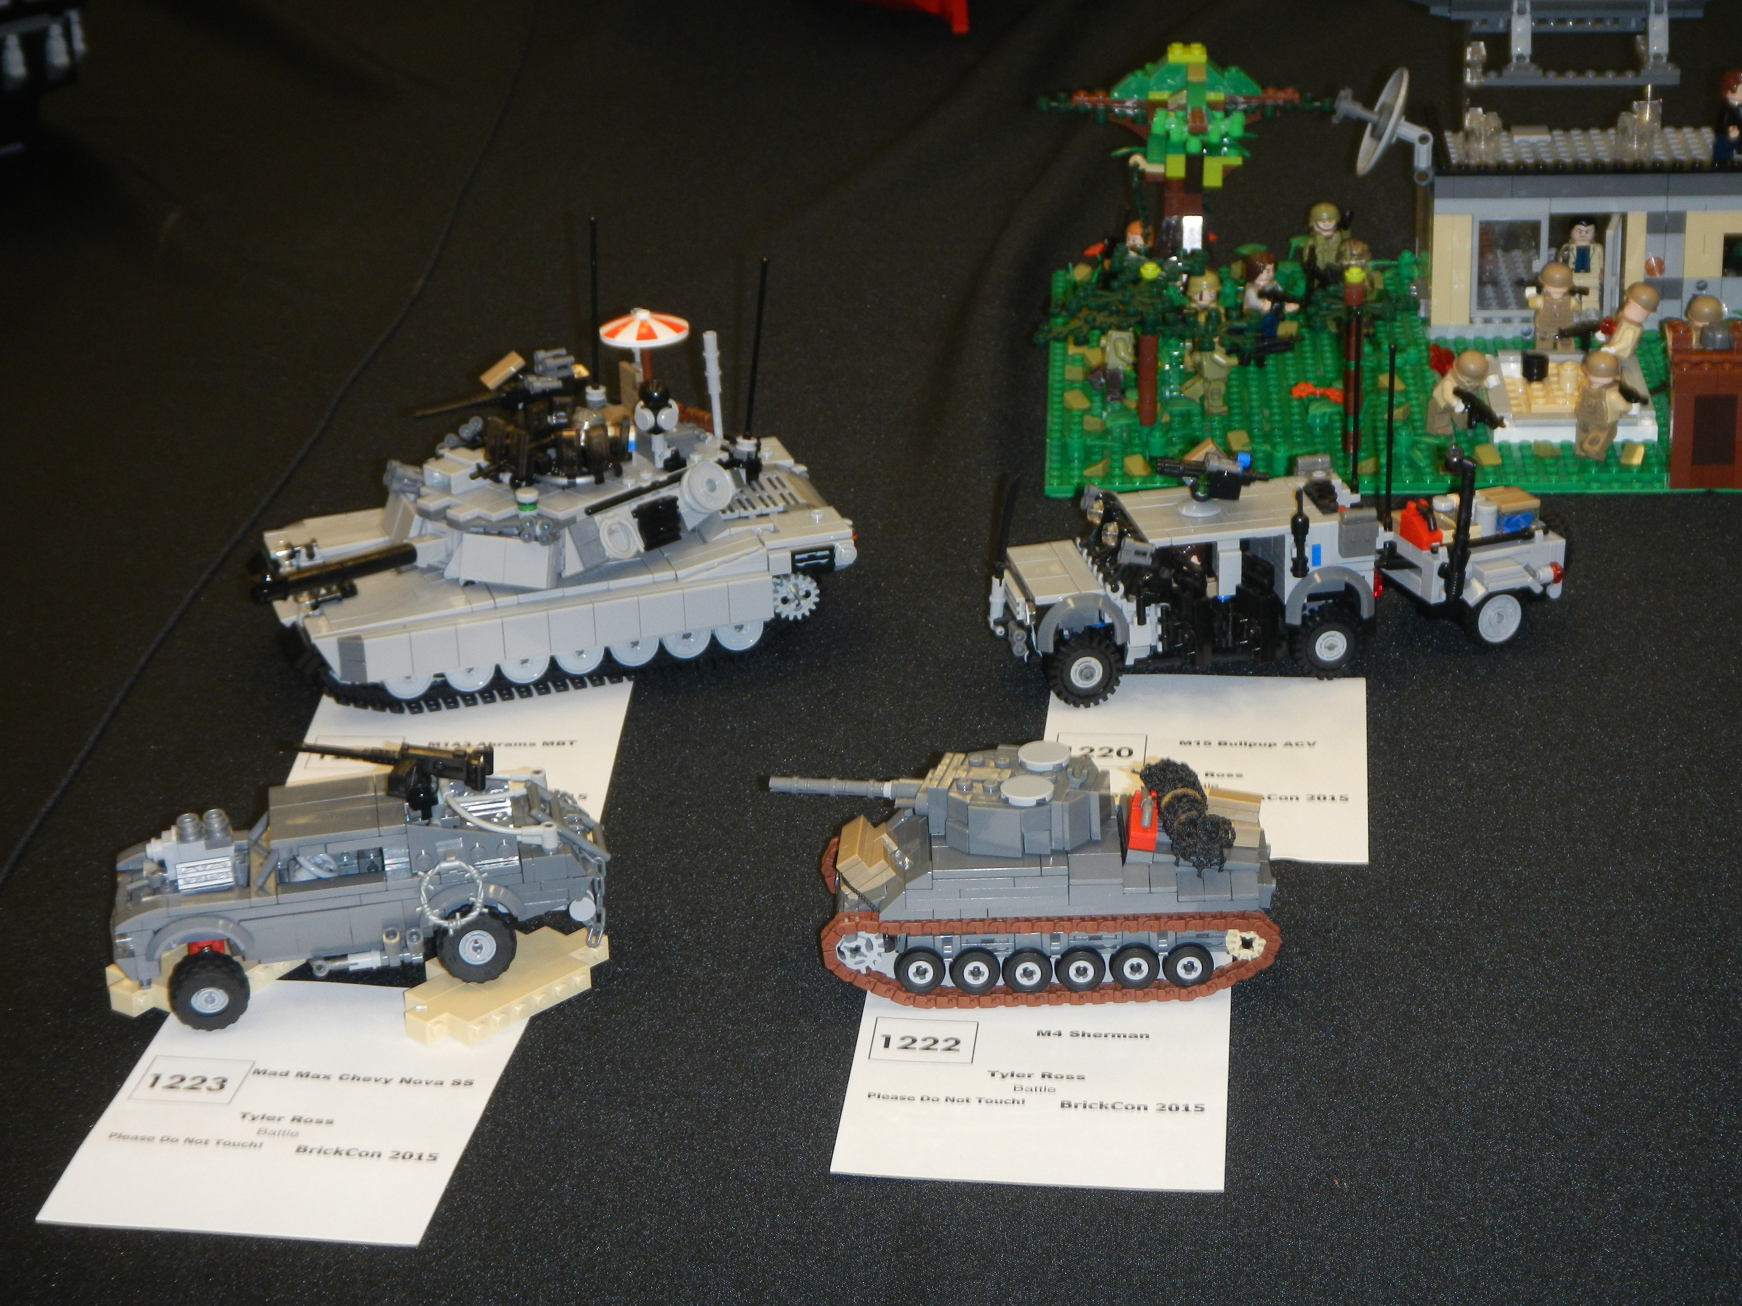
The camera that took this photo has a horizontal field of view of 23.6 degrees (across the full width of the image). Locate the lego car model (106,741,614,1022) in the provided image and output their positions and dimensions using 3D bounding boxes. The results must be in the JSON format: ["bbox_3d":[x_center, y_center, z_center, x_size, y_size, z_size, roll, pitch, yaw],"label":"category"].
[{"bbox_3d":[-0.155,0.062,1.263,0.149,0.076,0.056,-6,23,-7],"label":"lego car model"}]

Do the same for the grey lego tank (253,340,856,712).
[{"bbox_3d":[-0.118,-0.053,1.484,0.211,0.103,0.097,-9,25,-16],"label":"grey lego tank"}]

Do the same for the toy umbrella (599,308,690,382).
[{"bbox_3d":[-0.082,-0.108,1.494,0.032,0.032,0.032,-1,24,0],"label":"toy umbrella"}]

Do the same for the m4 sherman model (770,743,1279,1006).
[{"bbox_3d":[0.046,0.064,1.265,0.152,0.065,0.063,-2,24,-1],"label":"m4 sherman model"}]

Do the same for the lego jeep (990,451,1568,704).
[{"bbox_3d":[0.144,-0.039,1.469,0.210,0.079,0.060,-7,25,-12],"label":"lego jeep"}]

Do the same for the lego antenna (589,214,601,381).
[{"bbox_3d":[-0.099,-0.125,1.499,0.004,0.065,0.004,-9,25,-16],"label":"lego antenna"}]

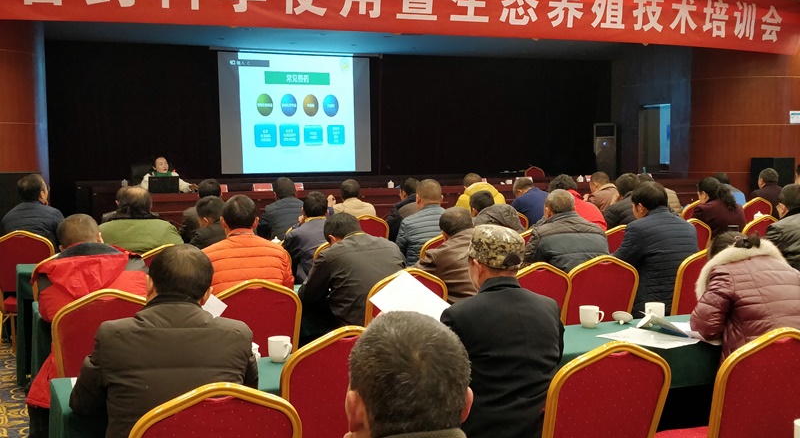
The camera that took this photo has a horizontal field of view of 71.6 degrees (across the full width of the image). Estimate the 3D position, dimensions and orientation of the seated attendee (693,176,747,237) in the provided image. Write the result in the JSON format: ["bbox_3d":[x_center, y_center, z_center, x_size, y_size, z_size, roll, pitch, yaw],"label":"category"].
[{"bbox_3d":[2.983,0.251,5.223,0.500,1.270,0.720,-3,7,-18],"label":"seated attendee"}]

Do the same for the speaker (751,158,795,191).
[{"bbox_3d":[6.019,-0.344,8.980,0.450,1.280,0.440,-2,7,-14],"label":"speaker"}]

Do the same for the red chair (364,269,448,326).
[{"bbox_3d":[-0.022,0.678,3.060,0.450,0.930,0.570,-2,7,-12],"label":"red chair"}]

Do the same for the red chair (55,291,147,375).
[{"bbox_3d":[-1.333,0.745,2.730,0.450,0.940,0.570,-2,7,-14],"label":"red chair"}]

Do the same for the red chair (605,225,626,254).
[{"bbox_3d":[1.743,0.480,4.680,0.450,0.930,0.570,-2,7,-13],"label":"red chair"}]

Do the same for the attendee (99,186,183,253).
[{"bbox_3d":[-1.702,0.455,3.703,0.560,1.280,0.750,-2,7,-12],"label":"attendee"}]

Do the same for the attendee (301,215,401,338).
[{"bbox_3d":[-0.281,0.550,3.137,0.540,1.170,0.780,-3,7,-20],"label":"attendee"}]

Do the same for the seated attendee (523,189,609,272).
[{"bbox_3d":[1.045,0.461,3.535,0.540,1.280,0.760,-2,7,-14],"label":"seated attendee"}]

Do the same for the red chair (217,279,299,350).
[{"bbox_3d":[-0.714,0.711,2.813,0.450,0.930,0.570,-2,7,-15],"label":"red chair"}]

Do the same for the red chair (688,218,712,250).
[{"bbox_3d":[2.451,0.425,5.058,0.450,0.920,0.560,-2,7,-16],"label":"red chair"}]

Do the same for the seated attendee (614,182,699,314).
[{"bbox_3d":[1.654,0.436,3.633,0.530,1.300,0.750,-3,7,-18],"label":"seated attendee"}]

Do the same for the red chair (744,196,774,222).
[{"bbox_3d":[4.229,0.188,6.925,0.450,0.920,0.560,-2,7,-16],"label":"red chair"}]

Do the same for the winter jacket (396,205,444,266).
[{"bbox_3d":[0.227,0.207,4.416,0.540,0.680,0.420,-2,7,-16],"label":"winter jacket"}]

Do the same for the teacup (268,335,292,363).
[{"bbox_3d":[-0.433,0.481,2.029,0.083,0.080,0.113,-6,9,-40],"label":"teacup"}]

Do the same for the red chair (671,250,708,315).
[{"bbox_3d":[1.832,0.596,3.668,0.450,0.920,0.560,-2,7,-16],"label":"red chair"}]

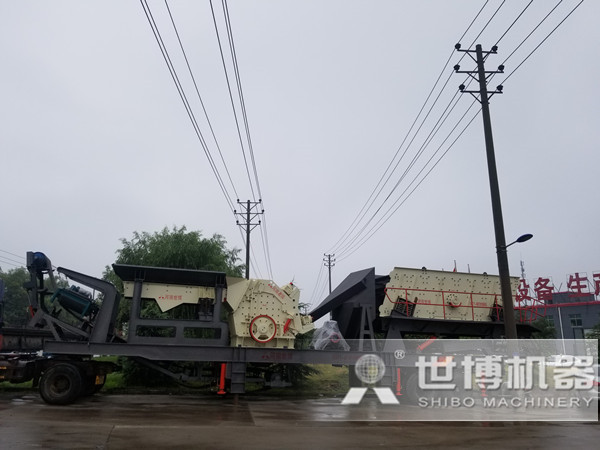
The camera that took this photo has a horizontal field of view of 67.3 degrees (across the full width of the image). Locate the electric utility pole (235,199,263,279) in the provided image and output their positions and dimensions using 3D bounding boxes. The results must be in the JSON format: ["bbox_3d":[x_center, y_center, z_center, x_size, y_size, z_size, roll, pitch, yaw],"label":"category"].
[{"bbox_3d":[-2.883,2.996,24.906,1.680,9.216,0.300,0,-13,-2],"label":"electric utility pole"}]

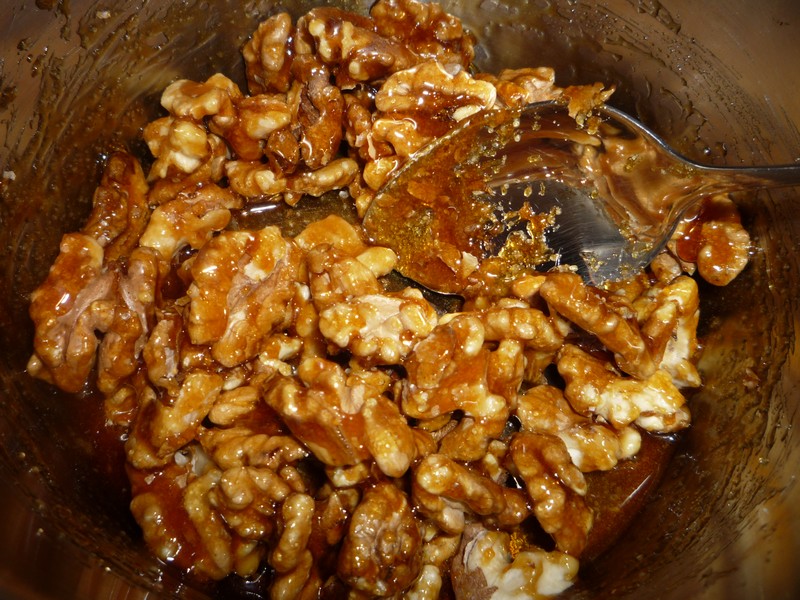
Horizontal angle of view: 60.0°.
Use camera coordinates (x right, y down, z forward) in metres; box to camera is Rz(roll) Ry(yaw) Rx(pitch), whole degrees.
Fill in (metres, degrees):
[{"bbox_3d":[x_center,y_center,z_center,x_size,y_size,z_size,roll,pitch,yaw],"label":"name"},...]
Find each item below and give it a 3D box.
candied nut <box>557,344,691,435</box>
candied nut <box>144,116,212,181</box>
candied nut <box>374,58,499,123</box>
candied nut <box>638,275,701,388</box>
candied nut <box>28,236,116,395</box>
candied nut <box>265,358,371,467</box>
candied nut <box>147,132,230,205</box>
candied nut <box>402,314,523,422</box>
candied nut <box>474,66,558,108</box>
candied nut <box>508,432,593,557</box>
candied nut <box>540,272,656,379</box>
[{"bbox_3d":[0.051,0.020,0.158,0.029,0.015,0.015,26,68,11],"label":"candied nut"},{"bbox_3d":[-0.059,-0.041,0.186,0.017,0.015,0.015,-13,66,-6],"label":"candied nut"},{"bbox_3d":[0.010,-0.057,0.189,0.032,0.015,0.018,-3,65,-1],"label":"candied nut"},{"bbox_3d":[0.066,0.008,0.171,0.014,0.016,0.025,8,70,3],"label":"candied nut"},{"bbox_3d":[-0.077,0.003,0.163,0.018,0.015,0.037,6,74,-14],"label":"candied nut"},{"bbox_3d":[-0.018,0.025,0.153,0.025,0.015,0.018,38,71,16],"label":"candied nut"},{"bbox_3d":[-0.057,-0.037,0.188,0.021,0.014,0.018,-9,70,-3],"label":"candied nut"},{"bbox_3d":[0.015,0.017,0.168,0.025,0.014,0.023,-5,70,-2],"label":"candied nut"},{"bbox_3d":[0.034,-0.059,0.197,0.023,0.013,0.016,9,70,3],"label":"candied nut"},{"bbox_3d":[0.032,0.041,0.148,0.013,0.015,0.025,-24,67,-11],"label":"candied nut"},{"bbox_3d":[0.048,0.006,0.168,0.029,0.016,0.012,41,75,14],"label":"candied nut"}]

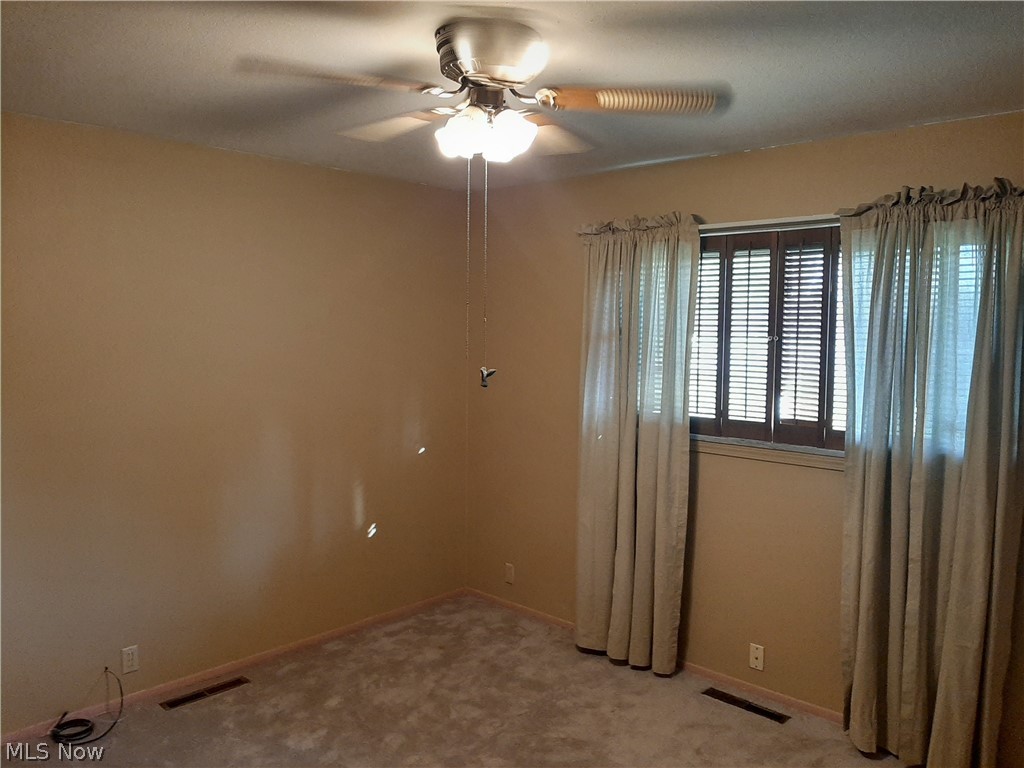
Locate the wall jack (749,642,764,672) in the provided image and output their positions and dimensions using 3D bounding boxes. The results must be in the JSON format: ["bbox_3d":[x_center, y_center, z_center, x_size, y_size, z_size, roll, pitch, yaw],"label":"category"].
[{"bbox_3d":[1.111,1.243,3.495,0.071,0.115,0.010,4,6,43],"label":"wall jack"}]

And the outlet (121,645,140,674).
[{"bbox_3d":[-1.655,1.201,3.340,0.010,0.115,0.071,4,6,43],"label":"outlet"}]

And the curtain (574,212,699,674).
[{"bbox_3d":[0.602,0.286,3.810,0.630,2.188,0.120,4,6,43],"label":"curtain"}]

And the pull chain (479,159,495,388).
[{"bbox_3d":[-0.067,-0.300,2.085,0.040,0.627,0.030,1,4,0],"label":"pull chain"}]

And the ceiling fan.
[{"bbox_3d":[-0.056,-0.766,2.050,1.280,0.360,1.260,1,4,0],"label":"ceiling fan"}]

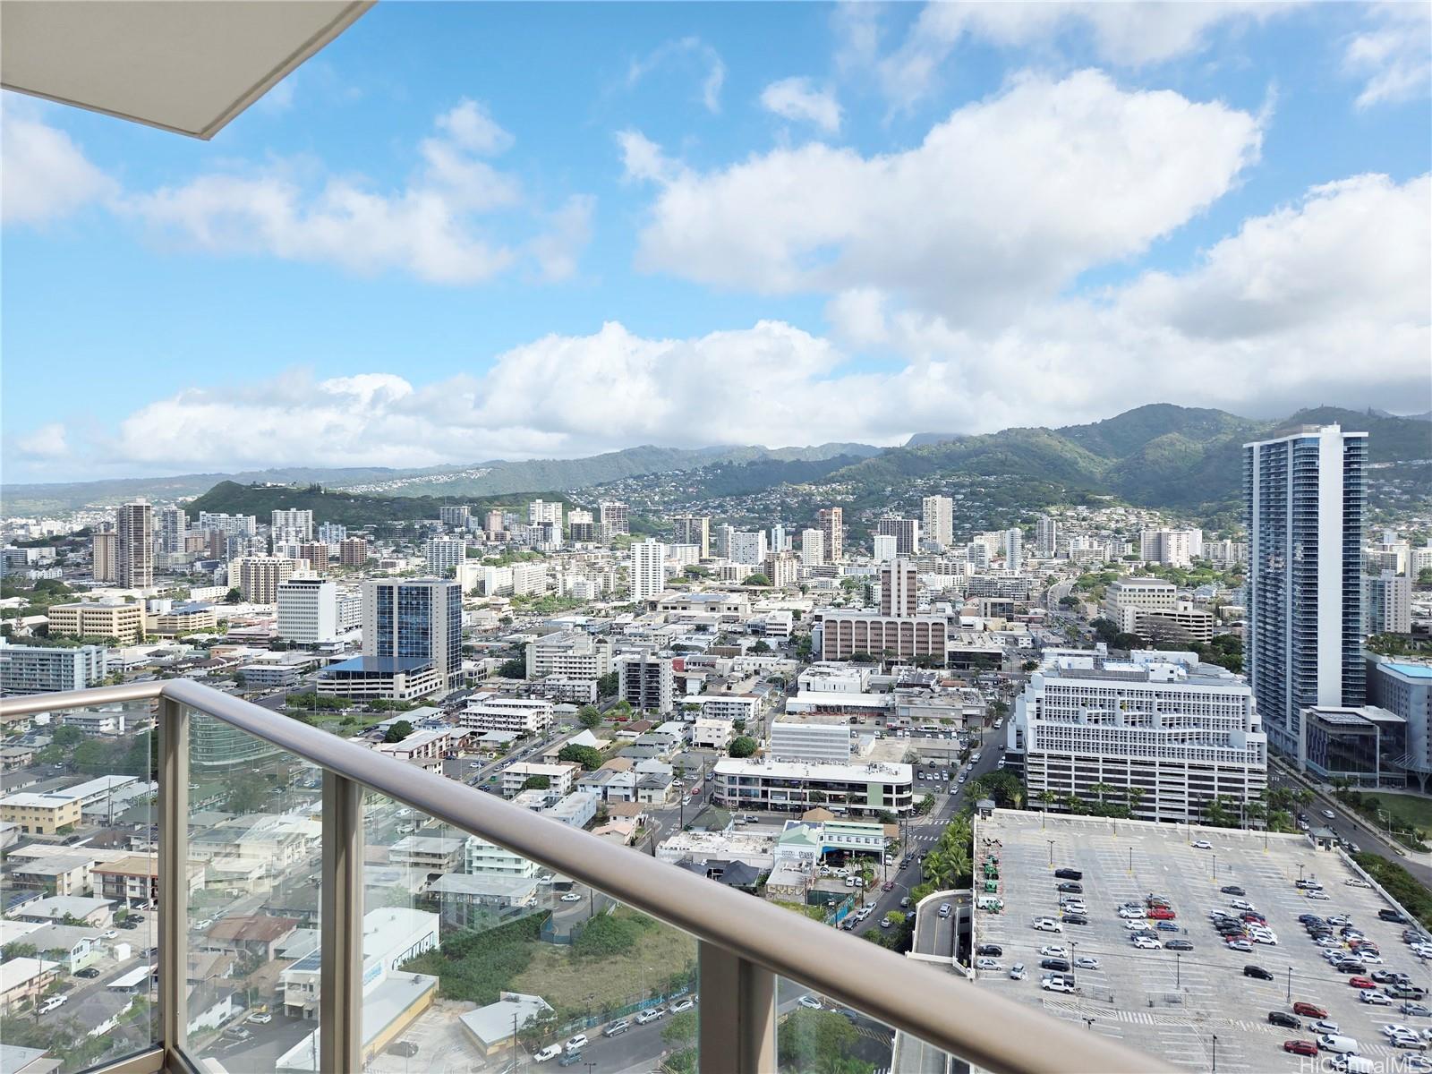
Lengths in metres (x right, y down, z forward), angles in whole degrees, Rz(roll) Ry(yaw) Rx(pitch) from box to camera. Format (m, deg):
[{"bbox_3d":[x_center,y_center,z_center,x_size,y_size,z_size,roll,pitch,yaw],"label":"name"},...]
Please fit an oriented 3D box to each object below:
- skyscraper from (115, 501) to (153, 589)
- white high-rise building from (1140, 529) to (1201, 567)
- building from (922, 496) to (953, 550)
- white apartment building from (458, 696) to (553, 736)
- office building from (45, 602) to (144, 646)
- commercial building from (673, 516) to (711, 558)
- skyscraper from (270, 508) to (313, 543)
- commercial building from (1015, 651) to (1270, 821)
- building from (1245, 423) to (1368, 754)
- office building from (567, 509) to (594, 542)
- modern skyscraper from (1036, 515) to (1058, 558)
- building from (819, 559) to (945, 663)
[{"bbox_3d":[-611.550,10.100,1000.550,18.940,92.730,25.740,1,2,20],"label":"skyscraper"},{"bbox_3d":[620.730,13.940,1300.000,75.100,49.790,32.000,1,2,24],"label":"white high-rise building"},{"bbox_3d":[344.460,-20.670,1479.940,33.830,83.070,32.780,-1,2,-35],"label":"building"},{"bbox_3d":[-91.130,79.270,417.780,36.500,9.500,26.000,0,1,14],"label":"white apartment building"},{"bbox_3d":[-436.380,59.930,670.580,54.000,29.500,26.000,0,1,11],"label":"office building"},{"bbox_3d":[-34.820,0.410,1380.000,46.520,60.690,24.000,1,1,18],"label":"commercial building"},{"bbox_3d":[-632.290,-15.650,1420.050,56.010,48.730,19.390,0,1,12],"label":"skyscraper"},{"bbox_3d":[133.210,62.630,306.690,66.000,45.500,57.000,0,1,17],"label":"commercial building"},{"bbox_3d":[232.650,21.380,377.340,22.500,127.000,55.000,0,1,10],"label":"building"},{"bbox_3d":[-214.790,-17.130,1520.000,37.950,51.390,20.000,0,1,5],"label":"office building"},{"bbox_3d":[496.190,1.800,1430.480,24.680,60.620,20.560,1,2,30],"label":"modern skyscraper"},{"bbox_3d":[104.630,47.040,600.000,77.330,62.840,34.000,0,1,10],"label":"building"}]

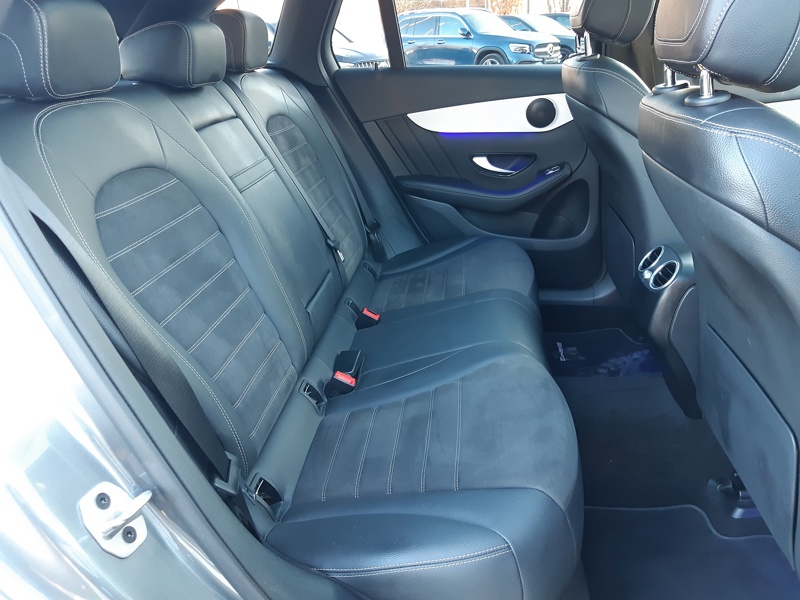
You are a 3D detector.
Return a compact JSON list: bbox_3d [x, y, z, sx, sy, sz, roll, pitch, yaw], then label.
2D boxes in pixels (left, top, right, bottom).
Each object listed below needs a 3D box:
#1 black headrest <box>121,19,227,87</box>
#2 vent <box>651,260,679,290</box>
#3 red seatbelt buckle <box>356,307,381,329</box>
[{"bbox_3d":[-0.425,-0.483,1.175,0.150,0.115,0.220,3,24,7],"label":"black headrest"},{"bbox_3d":[0.529,-0.044,1.187,0.025,0.071,0.071,35,22,-11],"label":"vent"},{"bbox_3d":[-0.082,0.050,1.522,0.048,0.053,0.028,30,25,-6],"label":"red seatbelt buckle"}]

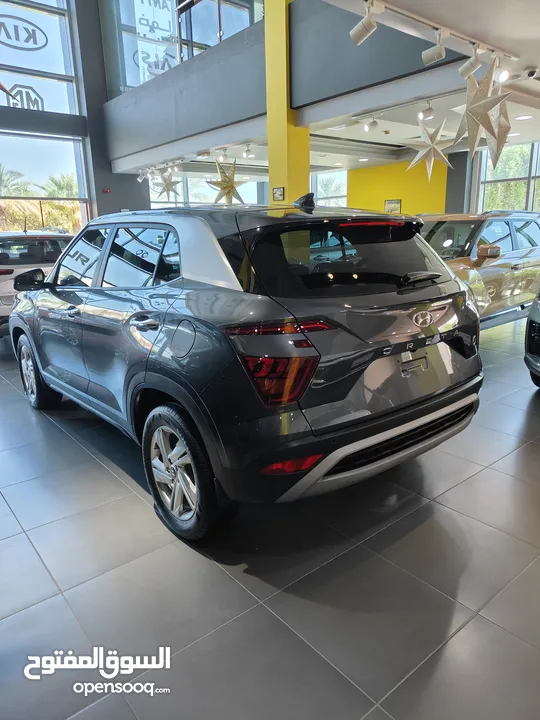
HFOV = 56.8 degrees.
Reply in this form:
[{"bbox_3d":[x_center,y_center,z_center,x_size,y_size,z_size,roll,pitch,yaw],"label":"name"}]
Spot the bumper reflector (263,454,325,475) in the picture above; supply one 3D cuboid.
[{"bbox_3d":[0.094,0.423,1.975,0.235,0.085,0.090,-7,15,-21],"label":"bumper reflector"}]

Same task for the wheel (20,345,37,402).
[{"bbox_3d":[-2.074,0.098,4.440,0.160,0.465,0.465,-13,18,-38],"label":"wheel"}]

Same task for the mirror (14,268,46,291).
[{"bbox_3d":[-1.759,-0.589,3.671,0.220,0.155,0.130,-13,18,-38],"label":"mirror"}]

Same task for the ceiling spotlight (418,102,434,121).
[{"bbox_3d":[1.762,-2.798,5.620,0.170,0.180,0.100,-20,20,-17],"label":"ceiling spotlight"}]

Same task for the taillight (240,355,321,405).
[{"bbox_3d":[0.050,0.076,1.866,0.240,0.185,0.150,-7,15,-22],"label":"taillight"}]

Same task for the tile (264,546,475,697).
[{"bbox_3d":[0.390,1.002,2.007,0.604,0.010,0.604,-13,18,-38],"label":"tile"}]

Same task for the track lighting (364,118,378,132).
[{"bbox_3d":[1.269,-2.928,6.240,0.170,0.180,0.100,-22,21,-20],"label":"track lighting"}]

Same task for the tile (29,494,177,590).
[{"bbox_3d":[-0.841,0.894,2.542,0.604,0.010,0.604,-13,18,-38],"label":"tile"}]

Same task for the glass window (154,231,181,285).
[{"bbox_3d":[-0.444,-0.468,2.317,0.050,0.275,0.290,12,2,-41],"label":"glass window"}]

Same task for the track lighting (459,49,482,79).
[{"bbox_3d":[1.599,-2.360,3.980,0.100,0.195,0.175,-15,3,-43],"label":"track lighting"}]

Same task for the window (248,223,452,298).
[{"bbox_3d":[0.471,-0.473,2.395,1.290,0.340,0.120,-13,-17,-38],"label":"window"}]

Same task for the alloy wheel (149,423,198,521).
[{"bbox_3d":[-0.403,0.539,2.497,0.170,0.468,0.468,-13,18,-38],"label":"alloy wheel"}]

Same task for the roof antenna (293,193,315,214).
[{"bbox_3d":[0.173,-0.828,2.654,0.066,0.092,0.160,-13,24,-38],"label":"roof antenna"}]

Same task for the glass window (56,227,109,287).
[{"bbox_3d":[-1.290,-0.693,3.426,0.050,0.410,0.790,14,1,-41],"label":"glass window"}]

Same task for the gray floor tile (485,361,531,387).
[{"bbox_3d":[2.424,0.164,5.080,0.600,0.010,0.600,-13,18,-37],"label":"gray floor tile"}]

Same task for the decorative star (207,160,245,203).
[{"bbox_3d":[-0.681,-2.786,8.100,0.210,0.930,0.920,12,20,42],"label":"decorative star"}]

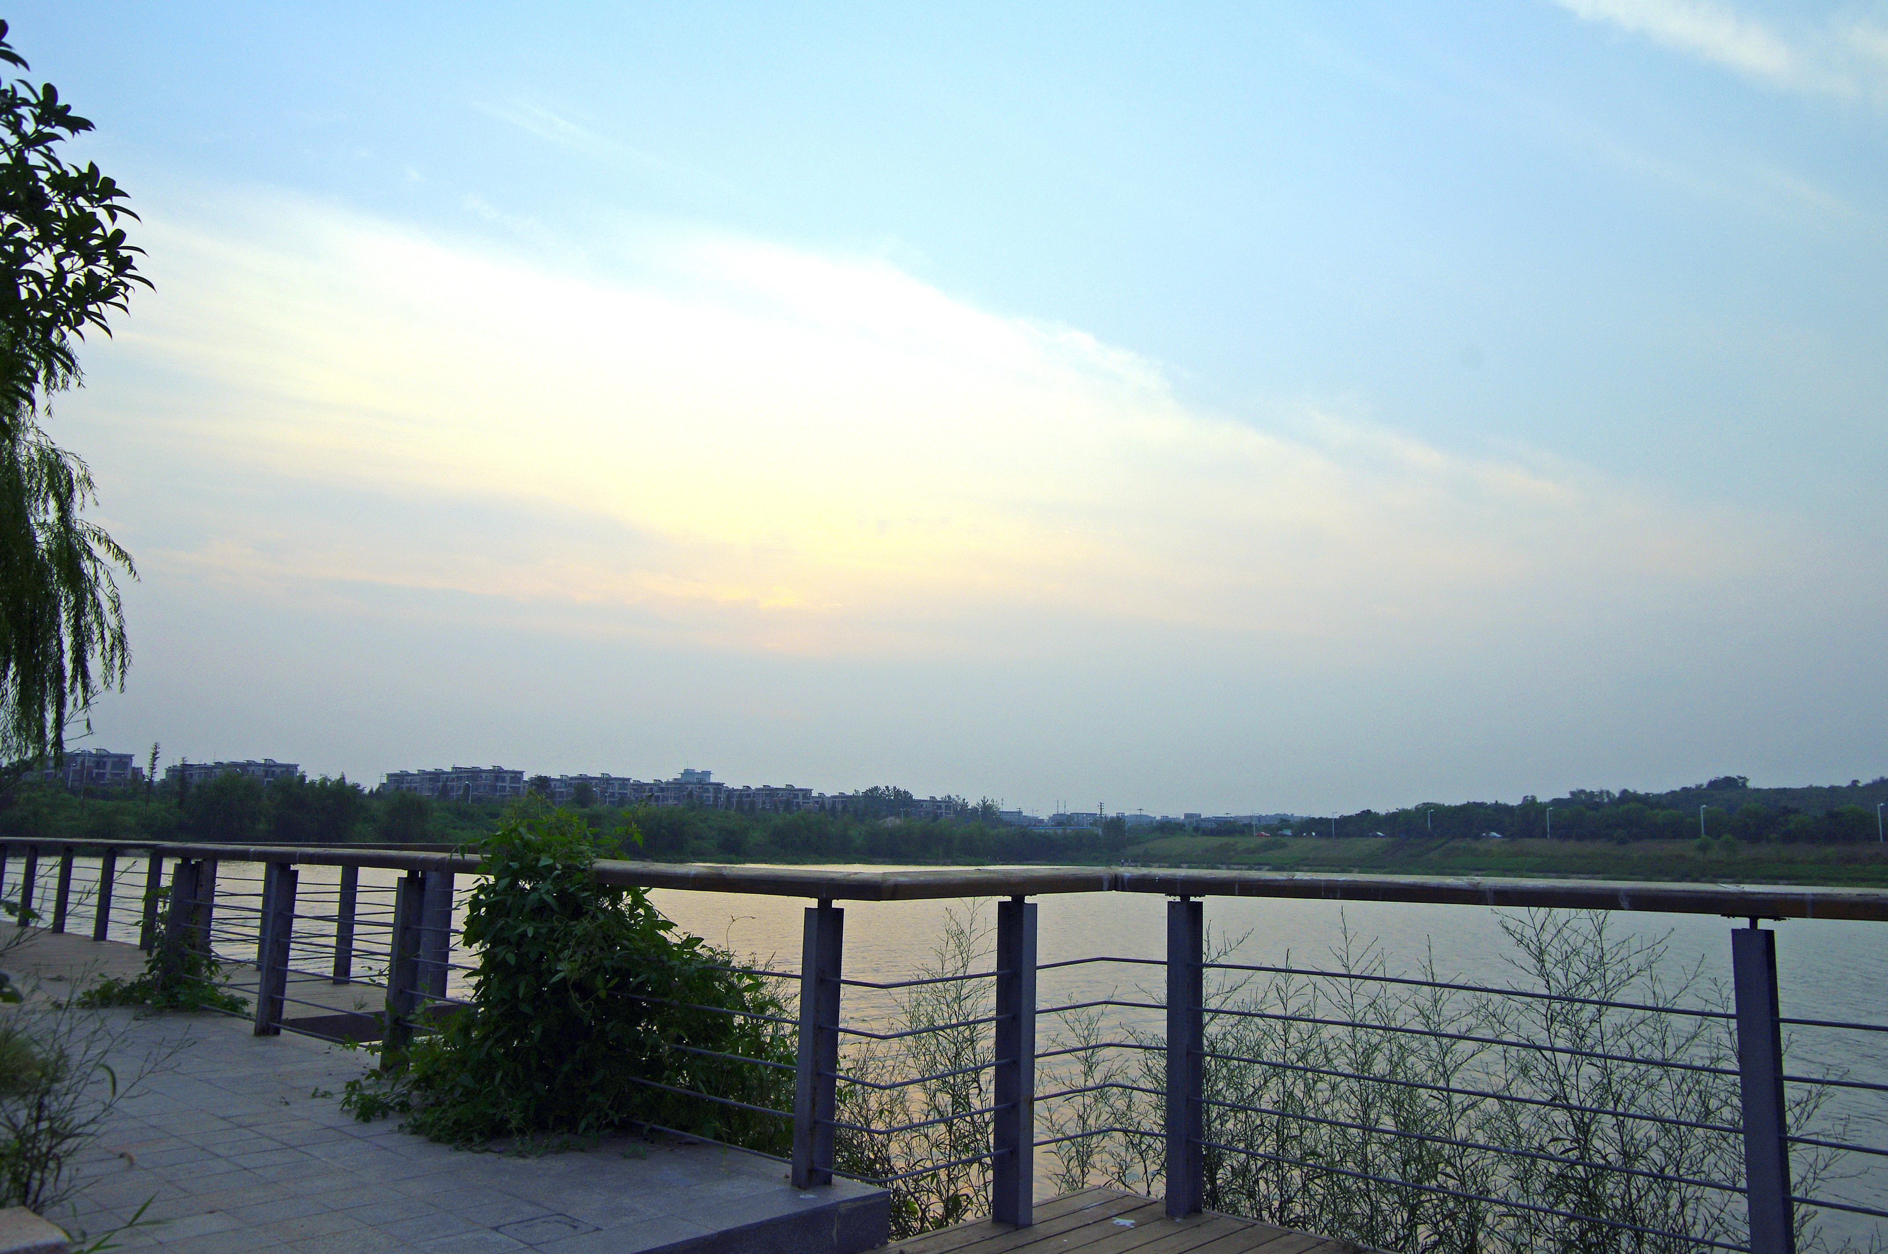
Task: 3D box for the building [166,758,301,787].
[{"bbox_3d":[-226.710,48.800,401.290,35.300,14.000,13.500,0,-9,9],"label":"building"}]

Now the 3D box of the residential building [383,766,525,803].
[{"bbox_3d":[-166.500,54.280,428.020,43.500,14.300,13.500,0,-9,9],"label":"residential building"}]

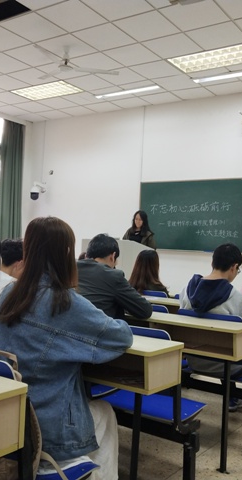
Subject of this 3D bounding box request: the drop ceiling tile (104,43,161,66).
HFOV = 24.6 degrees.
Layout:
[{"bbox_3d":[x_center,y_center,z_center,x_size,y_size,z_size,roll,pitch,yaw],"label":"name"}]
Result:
[{"bbox_3d":[0.155,-2.347,7.062,0.600,0.020,0.600,2,-1,35],"label":"drop ceiling tile"}]

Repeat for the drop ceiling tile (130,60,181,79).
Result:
[{"bbox_3d":[0.470,-2.257,7.391,0.600,0.020,0.600,1,-3,34],"label":"drop ceiling tile"}]

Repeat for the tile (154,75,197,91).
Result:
[{"bbox_3d":[0.788,-2.217,7.859,0.600,0.020,0.600,1,-3,34],"label":"tile"}]

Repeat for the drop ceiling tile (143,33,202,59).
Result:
[{"bbox_3d":[0.631,-2.347,6.718,0.600,0.030,0.600,2,-1,35],"label":"drop ceiling tile"}]

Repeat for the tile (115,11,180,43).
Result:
[{"bbox_3d":[0.297,-2.354,6.148,0.600,0.020,0.600,2,-1,35],"label":"tile"}]

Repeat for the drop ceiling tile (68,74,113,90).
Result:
[{"bbox_3d":[-0.465,-2.358,8.346,0.600,0.020,0.600,2,-1,35],"label":"drop ceiling tile"}]

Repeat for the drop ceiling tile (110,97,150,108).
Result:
[{"bbox_3d":[0.178,-2.210,8.992,0.600,0.020,0.450,2,-2,35],"label":"drop ceiling tile"}]

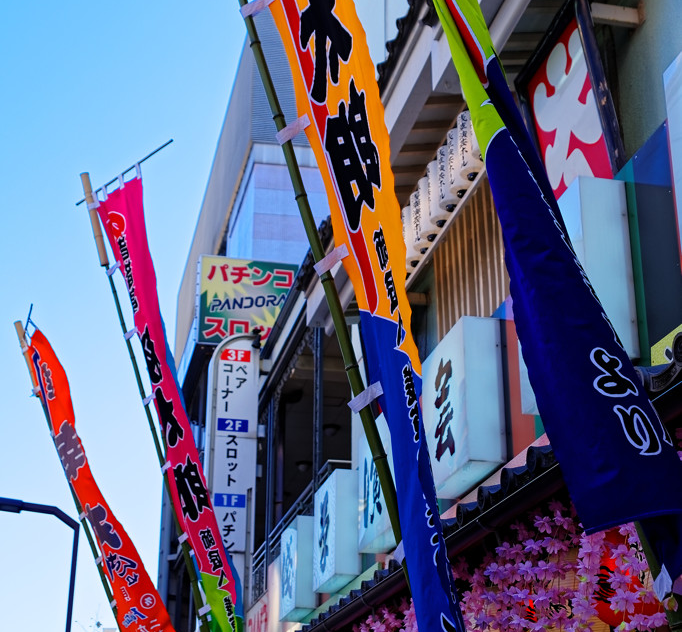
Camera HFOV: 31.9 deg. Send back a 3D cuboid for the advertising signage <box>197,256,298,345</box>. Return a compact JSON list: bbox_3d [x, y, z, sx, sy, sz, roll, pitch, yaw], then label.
[{"bbox_3d":[-1.415,-0.119,18.158,1.512,1.412,0.400,5,-23,-12],"label":"advertising signage"}]

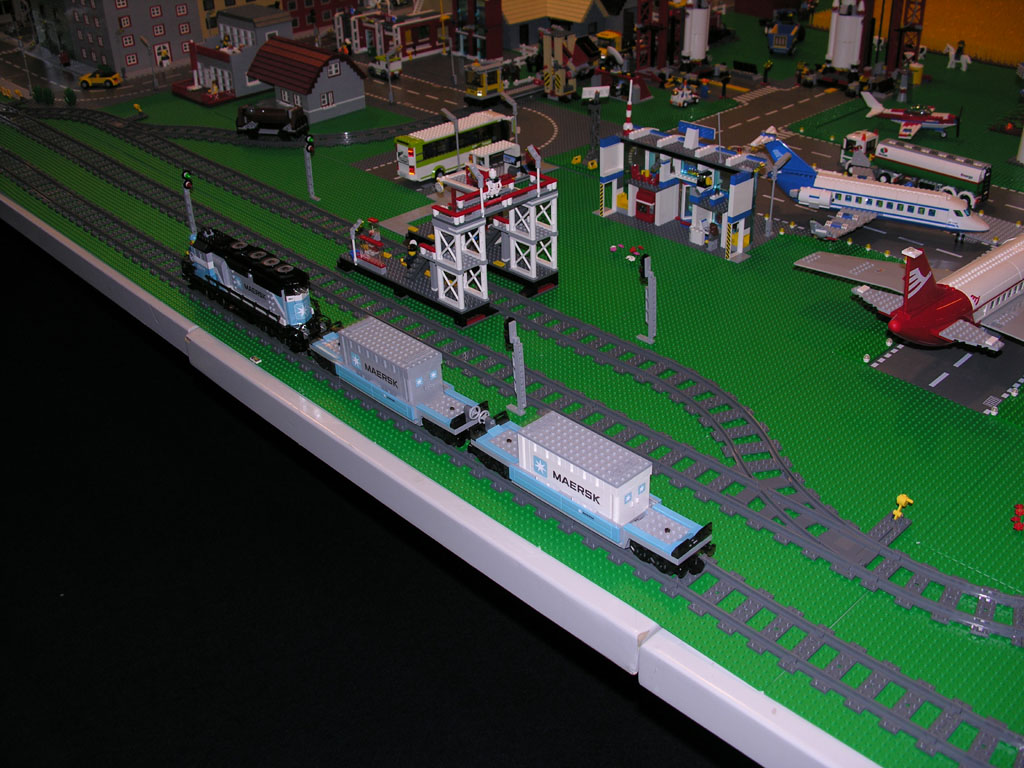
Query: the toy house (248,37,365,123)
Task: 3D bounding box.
[{"bbox_3d":[-0.440,-0.662,2.228,0.165,0.135,0.244,-28,40,-35],"label":"toy house"}]

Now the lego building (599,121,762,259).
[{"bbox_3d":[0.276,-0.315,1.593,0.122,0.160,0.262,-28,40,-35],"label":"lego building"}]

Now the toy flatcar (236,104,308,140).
[{"bbox_3d":[-0.479,-0.525,2.069,0.145,0.060,0.052,6,33,14],"label":"toy flatcar"}]

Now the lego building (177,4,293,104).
[{"bbox_3d":[-0.650,-0.765,2.378,0.250,0.176,0.205,-28,40,-35],"label":"lego building"}]

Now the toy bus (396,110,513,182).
[{"bbox_3d":[-0.096,-0.434,1.883,0.232,0.078,0.055,-28,40,-35],"label":"toy bus"}]

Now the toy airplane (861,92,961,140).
[{"bbox_3d":[0.754,-0.509,1.965,0.197,0.080,0.215,10,34,19],"label":"toy airplane"}]

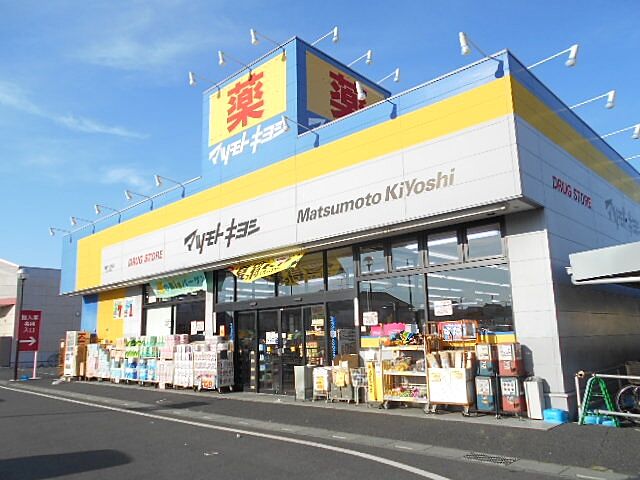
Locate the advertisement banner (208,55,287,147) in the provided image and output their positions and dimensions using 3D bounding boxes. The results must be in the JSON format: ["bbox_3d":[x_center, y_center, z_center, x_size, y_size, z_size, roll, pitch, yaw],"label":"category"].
[{"bbox_3d":[-2.120,-3.824,13.437,3.500,1.600,0.100,-12,-15,43],"label":"advertisement banner"}]

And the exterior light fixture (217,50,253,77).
[{"bbox_3d":[-2.591,-5.331,14.650,0.150,0.464,1.136,-12,-15,43],"label":"exterior light fixture"}]

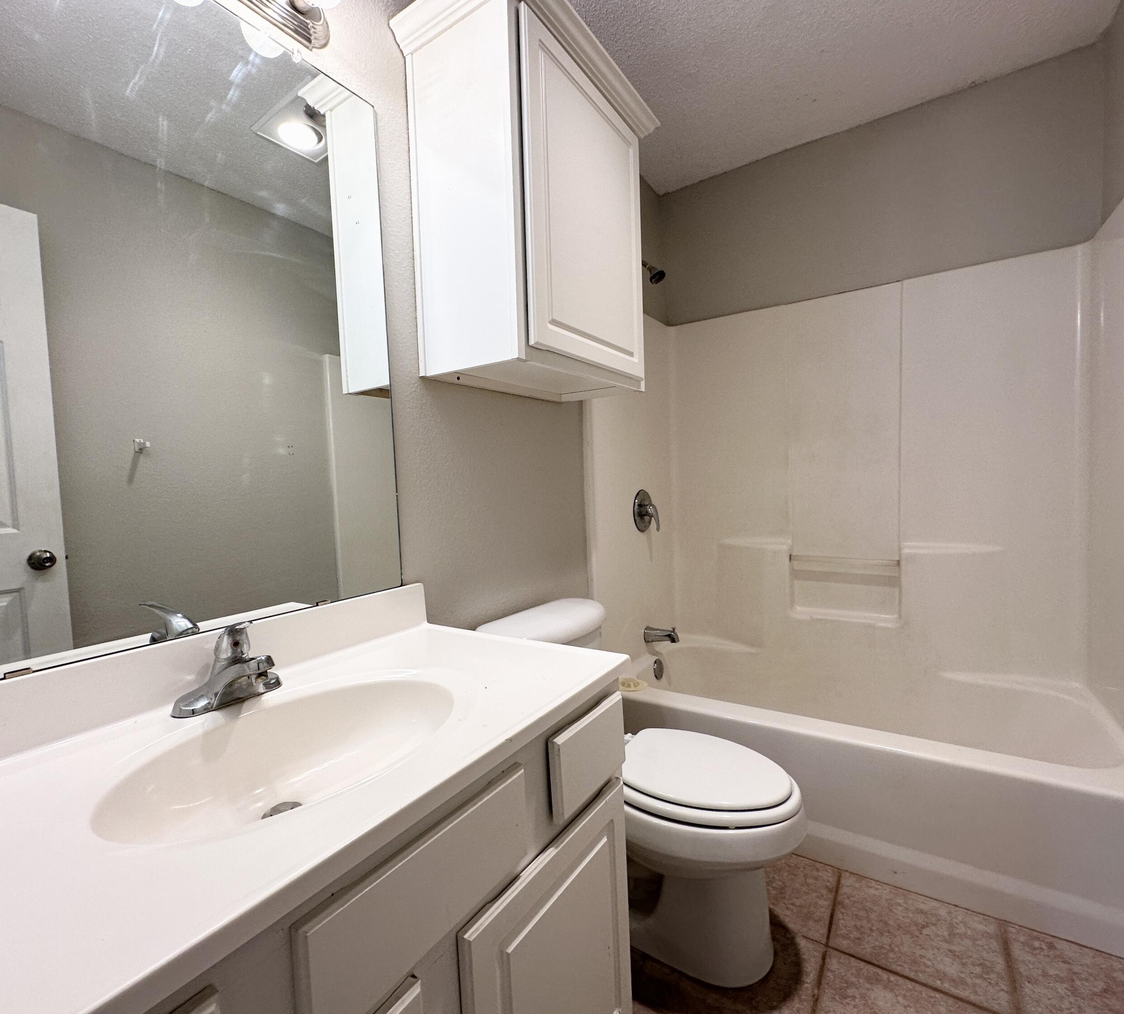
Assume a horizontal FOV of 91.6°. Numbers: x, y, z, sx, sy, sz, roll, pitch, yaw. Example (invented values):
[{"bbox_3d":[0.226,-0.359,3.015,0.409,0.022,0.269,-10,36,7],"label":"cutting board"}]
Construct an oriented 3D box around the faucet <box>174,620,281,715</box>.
[{"bbox_3d":[-0.486,0.232,0.834,0.160,0.140,0.160,0,3,33],"label":"faucet"}]

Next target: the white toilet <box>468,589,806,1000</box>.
[{"bbox_3d":[0.235,0.688,1.432,0.757,0.760,0.460,0,3,33],"label":"white toilet"}]

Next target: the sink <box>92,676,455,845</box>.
[{"bbox_3d":[-0.336,0.373,0.718,0.335,0.145,0.445,0,3,33],"label":"sink"}]

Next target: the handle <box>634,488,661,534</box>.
[{"bbox_3d":[0.372,0.018,2.277,0.078,0.178,0.180,0,3,33],"label":"handle"}]

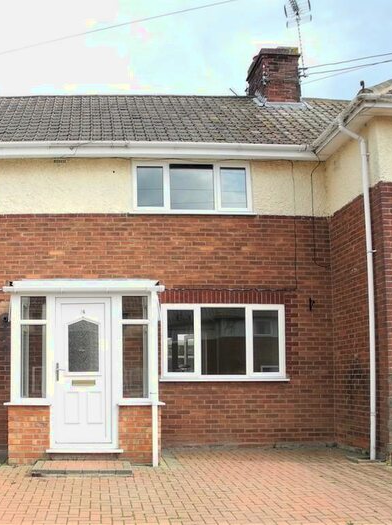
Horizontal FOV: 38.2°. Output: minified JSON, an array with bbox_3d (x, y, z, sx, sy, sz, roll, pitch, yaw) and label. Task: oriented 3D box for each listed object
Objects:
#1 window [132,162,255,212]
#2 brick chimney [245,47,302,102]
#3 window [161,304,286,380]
[{"bbox_3d":[-0.051,-1.266,9.576,1.995,0.885,0.140,0,-8,-3],"label":"window"},{"bbox_3d":[1.740,-3.858,12.442,0.870,1.234,1.080,0,-8,-3],"label":"brick chimney"},{"bbox_3d":[0.457,1.305,9.248,2.028,1.235,0.140,0,-8,-3],"label":"window"}]

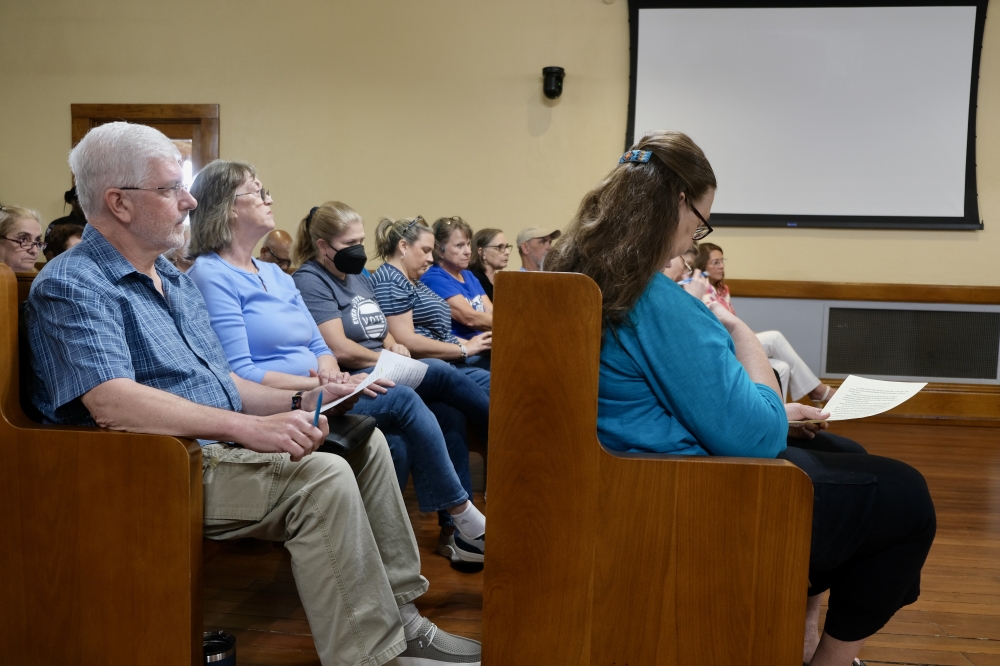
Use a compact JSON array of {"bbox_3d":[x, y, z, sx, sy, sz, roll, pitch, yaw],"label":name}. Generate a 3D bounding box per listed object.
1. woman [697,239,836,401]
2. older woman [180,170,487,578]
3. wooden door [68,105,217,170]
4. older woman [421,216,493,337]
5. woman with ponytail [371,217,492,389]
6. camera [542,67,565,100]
[{"bbox_3d":[1.625,0.063,4.597,0.930,1.220,0.500,3,4,20],"label":"woman"},{"bbox_3d":[-0.479,0.127,2.327,0.930,1.250,0.520,2,3,13],"label":"older woman"},{"bbox_3d":[-2.788,-0.644,5.864,1.200,2.255,0.120,2,3,5],"label":"wooden door"},{"bbox_3d":[-0.031,0.085,3.449,0.820,1.225,0.500,3,4,25],"label":"older woman"},{"bbox_3d":[-0.170,0.135,3.150,0.820,1.240,0.520,2,3,14],"label":"woman with ponytail"},{"bbox_3d":[0.385,-1.797,5.400,0.160,0.240,0.170,1,3,0],"label":"camera"}]

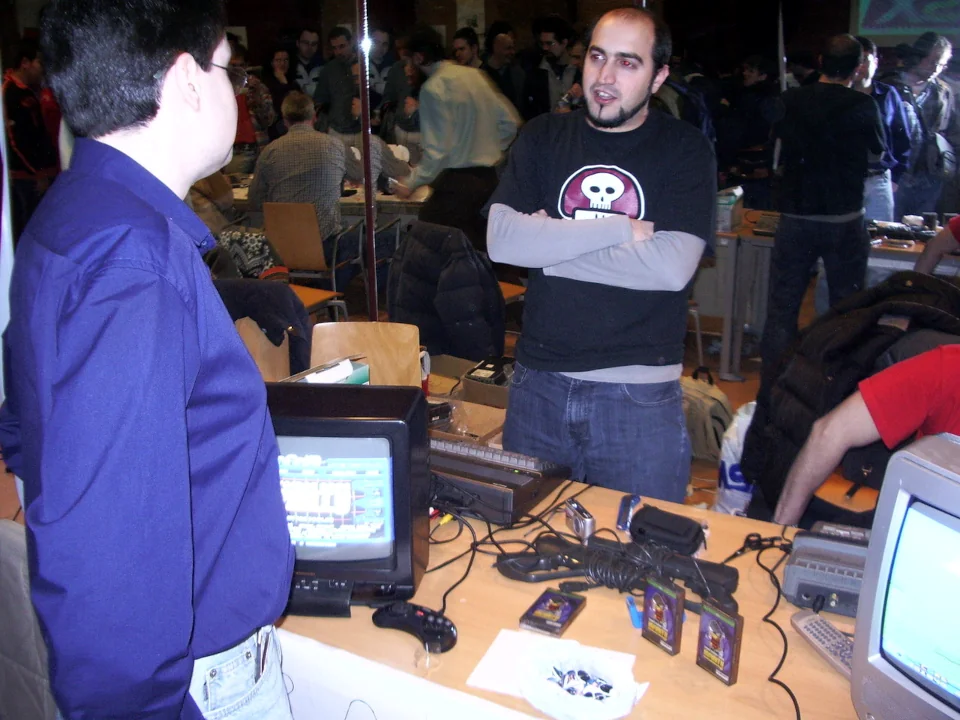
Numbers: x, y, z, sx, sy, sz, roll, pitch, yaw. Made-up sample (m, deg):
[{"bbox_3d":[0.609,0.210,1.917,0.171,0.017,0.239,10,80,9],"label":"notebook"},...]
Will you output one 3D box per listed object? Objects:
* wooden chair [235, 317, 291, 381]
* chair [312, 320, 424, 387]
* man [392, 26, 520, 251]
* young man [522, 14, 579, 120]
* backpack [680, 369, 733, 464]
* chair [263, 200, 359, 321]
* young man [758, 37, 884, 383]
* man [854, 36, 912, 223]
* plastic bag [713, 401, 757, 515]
[{"bbox_3d":[-0.888,0.145,3.660,0.450,0.810,0.500,2,18,10],"label":"wooden chair"},{"bbox_3d":[-0.359,0.194,3.500,0.450,0.790,0.500,1,18,8],"label":"chair"},{"bbox_3d":[-0.124,-1.060,5.850,0.700,1.730,0.620,-10,19,-24],"label":"man"},{"bbox_3d":[0.499,-1.230,6.250,0.540,1.780,0.360,2,18,10],"label":"young man"},{"bbox_3d":[0.928,0.200,4.050,0.320,0.380,0.230,4,19,16],"label":"backpack"},{"bbox_3d":[-1.019,-0.554,5.800,0.540,0.840,0.550,5,19,19],"label":"chair"},{"bbox_3d":[1.411,-0.479,4.000,0.520,1.680,0.400,6,19,21],"label":"young man"},{"bbox_3d":[2.101,-0.892,5.250,0.500,1.670,0.340,0,18,5],"label":"man"},{"bbox_3d":[0.961,0.360,3.500,0.250,0.410,0.220,-1,18,0],"label":"plastic bag"}]

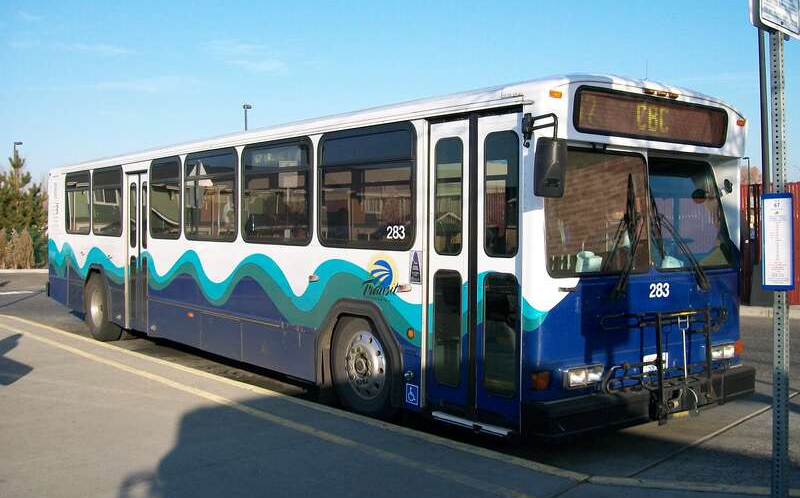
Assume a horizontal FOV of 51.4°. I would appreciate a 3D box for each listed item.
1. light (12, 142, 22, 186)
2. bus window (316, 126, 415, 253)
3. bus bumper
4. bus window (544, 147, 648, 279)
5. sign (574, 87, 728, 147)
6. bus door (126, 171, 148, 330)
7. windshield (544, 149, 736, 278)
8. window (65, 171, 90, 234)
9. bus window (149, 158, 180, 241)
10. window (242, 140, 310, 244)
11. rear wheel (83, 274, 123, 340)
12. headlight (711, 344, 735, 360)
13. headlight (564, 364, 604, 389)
[{"bbox_3d":[-26.692,-3.860,58.109,0.620,7.132,0.350,0,2,0],"label":"light"},{"bbox_3d":[-0.310,-0.512,7.040,0.060,1.023,1.432,-1,2,-37],"label":"bus window"},{"bbox_3d":[1.935,1.143,6.365,2.610,0.206,0.270,-1,2,-37],"label":"bus bumper"},{"bbox_3d":[1.413,-0.251,5.918,1.115,0.899,0.100,-1,2,-37],"label":"bus window"},{"bbox_3d":[1.917,-0.972,6.302,1.909,0.311,0.110,-1,2,-37],"label":"sign"},{"bbox_3d":[-3.577,0.037,11.325,0.080,2.164,0.839,-1,2,-37],"label":"bus door"},{"bbox_3d":[1.892,-0.270,6.402,2.330,0.950,0.180,-1,2,-37],"label":"windshield"},{"bbox_3d":[-5.253,-0.752,13.637,0.060,1.035,1.333,-1,2,-37],"label":"window"},{"bbox_3d":[-2.987,-0.647,10.679,0.060,1.035,1.054,-1,2,-37],"label":"bus window"},{"bbox_3d":[-1.240,-0.554,8.255,0.060,1.022,1.412,-1,2,-37],"label":"window"},{"bbox_3d":[-4.605,0.865,13.085,0.320,1.030,1.030,-1,2,-37],"label":"rear wheel"},{"bbox_3d":[2.585,0.828,6.694,0.381,0.128,0.090,-1,2,-37],"label":"headlight"},{"bbox_3d":[1.258,0.886,5.819,0.385,0.150,0.120,-1,2,-37],"label":"headlight"}]

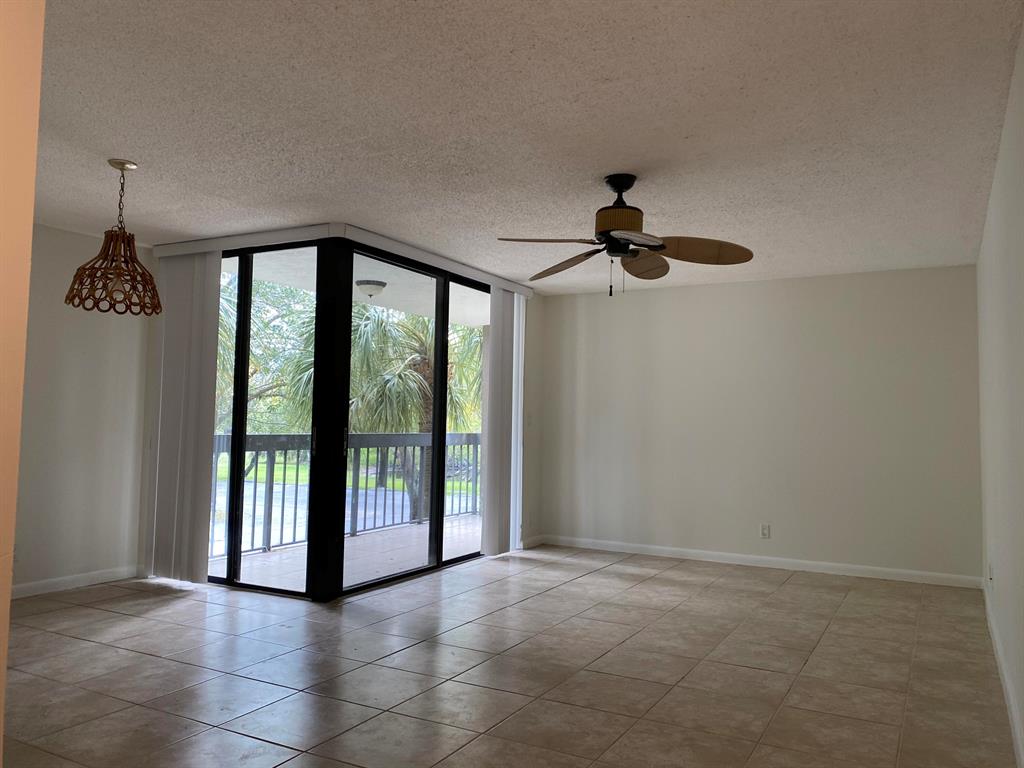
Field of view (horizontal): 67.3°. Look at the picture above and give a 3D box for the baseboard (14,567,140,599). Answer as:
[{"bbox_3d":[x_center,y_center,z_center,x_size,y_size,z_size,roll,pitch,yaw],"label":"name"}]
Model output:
[{"bbox_3d":[-2.950,1.341,5.241,0.025,0.085,0.901,-1,-4,29],"label":"baseboard"}]

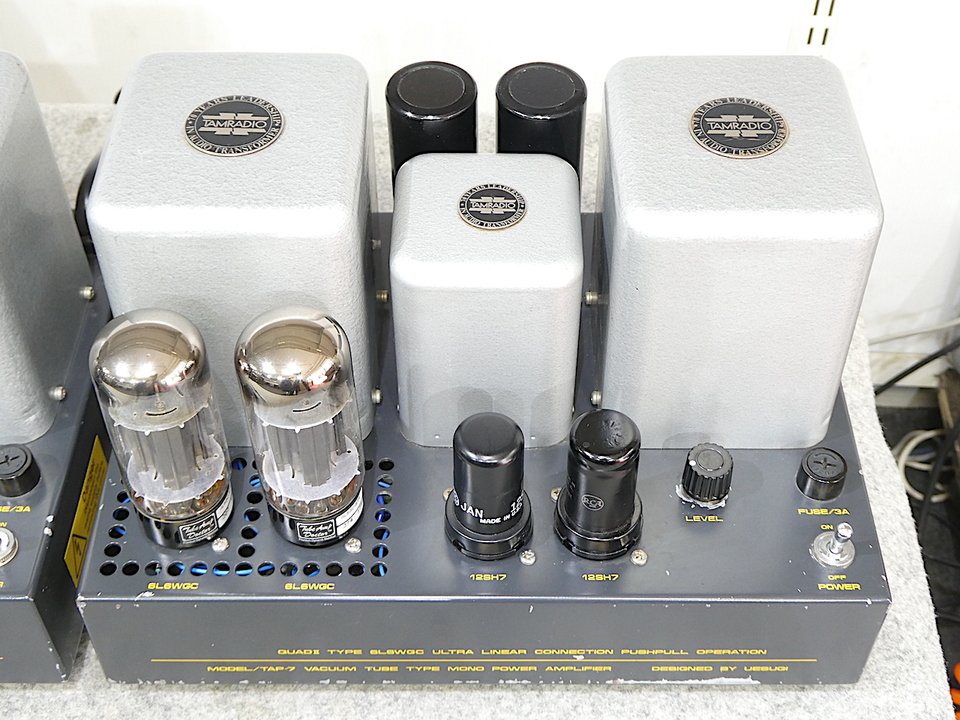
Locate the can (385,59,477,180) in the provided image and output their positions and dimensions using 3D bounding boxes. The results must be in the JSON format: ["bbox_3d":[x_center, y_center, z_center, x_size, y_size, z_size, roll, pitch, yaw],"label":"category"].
[{"bbox_3d":[-0.018,-0.074,0.538,0.035,0.092,0.035,0,47,0],"label":"can"}]

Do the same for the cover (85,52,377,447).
[{"bbox_3d":[-0.085,-0.042,0.490,0.089,0.118,0.095,0,47,0],"label":"cover"}]

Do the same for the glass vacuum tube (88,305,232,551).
[{"bbox_3d":[-0.107,0.022,0.444,0.037,0.097,0.037,0,47,0],"label":"glass vacuum tube"}]

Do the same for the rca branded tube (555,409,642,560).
[{"bbox_3d":[0.043,0.042,0.456,0.032,0.052,0.032,0,47,0],"label":"rca branded tube"}]

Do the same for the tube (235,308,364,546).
[{"bbox_3d":[-0.059,0.023,0.444,0.037,0.097,0.037,0,47,0],"label":"tube"}]

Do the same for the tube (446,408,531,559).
[{"bbox_3d":[0.003,0.042,0.457,0.032,0.051,0.032,0,47,0],"label":"tube"}]

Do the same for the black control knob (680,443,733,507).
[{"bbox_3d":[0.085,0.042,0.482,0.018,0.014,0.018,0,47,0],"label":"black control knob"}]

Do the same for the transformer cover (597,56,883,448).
[{"bbox_3d":[0.090,-0.041,0.492,0.088,0.114,0.099,0,47,0],"label":"transformer cover"}]

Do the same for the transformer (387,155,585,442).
[{"bbox_3d":[0.003,-0.023,0.488,0.067,0.094,0.067,0,47,0],"label":"transformer"}]

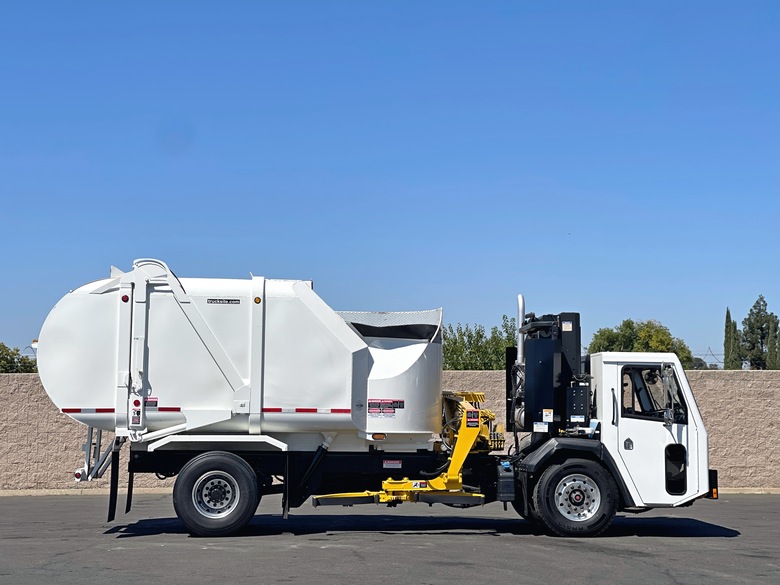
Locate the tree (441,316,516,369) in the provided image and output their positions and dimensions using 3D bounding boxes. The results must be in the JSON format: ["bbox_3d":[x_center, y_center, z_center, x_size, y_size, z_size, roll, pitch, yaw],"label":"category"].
[{"bbox_3d":[2.563,2.962,41.783,2.700,4.660,2.400,0,-5,4],"label":"tree"}]

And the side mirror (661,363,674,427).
[{"bbox_3d":[3.479,1.279,18.080,0.150,0.800,0.220,1,-5,-5],"label":"side mirror"}]

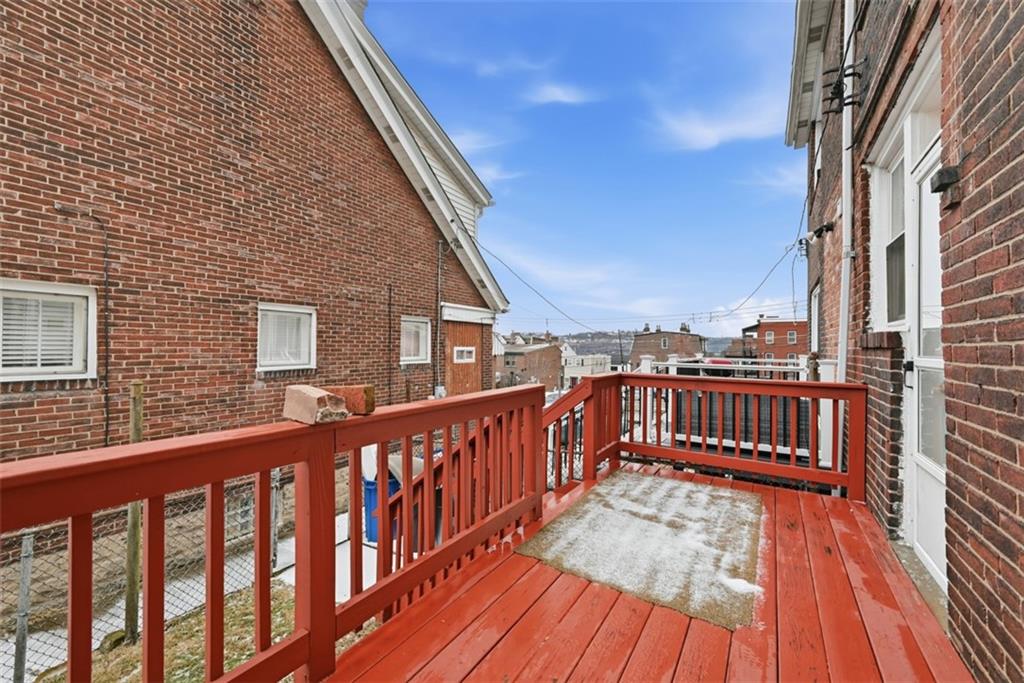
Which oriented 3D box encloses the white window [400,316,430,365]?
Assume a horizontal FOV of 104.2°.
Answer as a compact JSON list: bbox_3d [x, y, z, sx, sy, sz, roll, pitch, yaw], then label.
[{"bbox_3d":[-1.855,-0.011,7.712,0.110,0.880,0.840,0,-1,29],"label":"white window"}]

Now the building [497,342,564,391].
[{"bbox_3d":[2.000,3.400,53.000,6.500,6.000,10.000,0,-1,31],"label":"building"}]

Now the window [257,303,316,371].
[{"bbox_3d":[-3.083,-0.057,5.495,0.110,0.870,0.840,0,-1,29],"label":"window"}]

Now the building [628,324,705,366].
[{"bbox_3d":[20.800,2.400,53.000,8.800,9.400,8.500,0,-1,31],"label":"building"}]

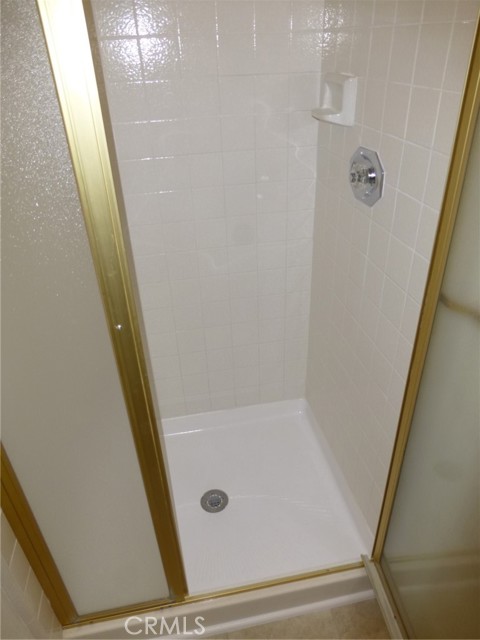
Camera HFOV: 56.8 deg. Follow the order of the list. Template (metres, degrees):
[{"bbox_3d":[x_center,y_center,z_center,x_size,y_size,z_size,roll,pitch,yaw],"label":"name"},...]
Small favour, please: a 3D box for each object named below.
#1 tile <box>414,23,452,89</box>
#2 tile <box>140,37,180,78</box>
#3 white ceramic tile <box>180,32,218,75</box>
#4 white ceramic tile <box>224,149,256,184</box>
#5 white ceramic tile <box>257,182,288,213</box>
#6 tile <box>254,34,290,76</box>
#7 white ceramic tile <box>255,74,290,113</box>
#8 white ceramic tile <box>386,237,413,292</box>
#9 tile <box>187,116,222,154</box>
[{"bbox_3d":[0.369,-0.501,0.840,0.009,0.108,0.108,-7,33,-8],"label":"tile"},{"bbox_3d":[-0.225,-0.746,1.263,0.108,0.108,0.009,-7,33,-8],"label":"tile"},{"bbox_3d":[-0.117,-0.759,1.269,0.107,0.107,0.009,-8,31,-9],"label":"white ceramic tile"},{"bbox_3d":[-0.001,-0.497,1.449,0.107,0.107,0.009,-8,31,-9],"label":"white ceramic tile"},{"bbox_3d":[0.111,-0.425,1.539,0.108,0.108,0.009,-7,33,-8],"label":"white ceramic tile"},{"bbox_3d":[0.095,-0.784,1.304,0.107,0.107,0.009,-8,31,-9],"label":"tile"},{"bbox_3d":[0.099,-0.697,1.366,0.108,0.108,0.009,-7,33,-8],"label":"white ceramic tile"},{"bbox_3d":[0.386,-0.136,1.069,0.009,0.108,0.108,-7,33,-8],"label":"white ceramic tile"},{"bbox_3d":[-0.111,-0.573,1.379,0.107,0.107,0.009,-8,31,-9],"label":"tile"}]

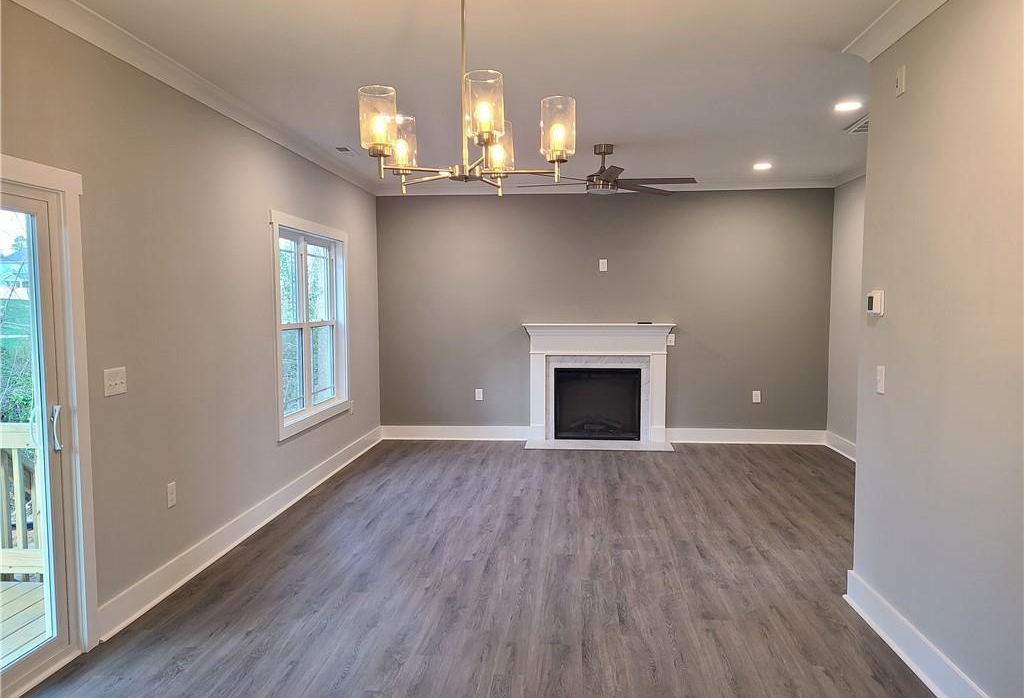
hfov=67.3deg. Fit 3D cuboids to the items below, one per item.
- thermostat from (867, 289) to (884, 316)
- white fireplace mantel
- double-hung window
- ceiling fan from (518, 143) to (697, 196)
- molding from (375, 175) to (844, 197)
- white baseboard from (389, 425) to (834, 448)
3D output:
[{"bbox_3d":[1.669,-0.210,3.540,0.040,0.117,0.118,0,3,5],"label":"thermostat"},{"bbox_3d":[0.917,0.377,8.145,1.599,1.270,0.200,0,3,5],"label":"white fireplace mantel"},{"bbox_3d":[-1.654,-0.204,6.342,0.120,1.640,1.822,0,3,5],"label":"double-hung window"},{"bbox_3d":[0.725,-1.420,6.108,1.450,0.374,1.474,0,3,5],"label":"ceiling fan"},{"bbox_3d":[0.924,-1.683,8.075,4.790,0.090,0.088,0,3,5],"label":"molding"},{"bbox_3d":[0.936,0.928,8.264,4.790,0.155,0.028,0,3,5],"label":"white baseboard"}]

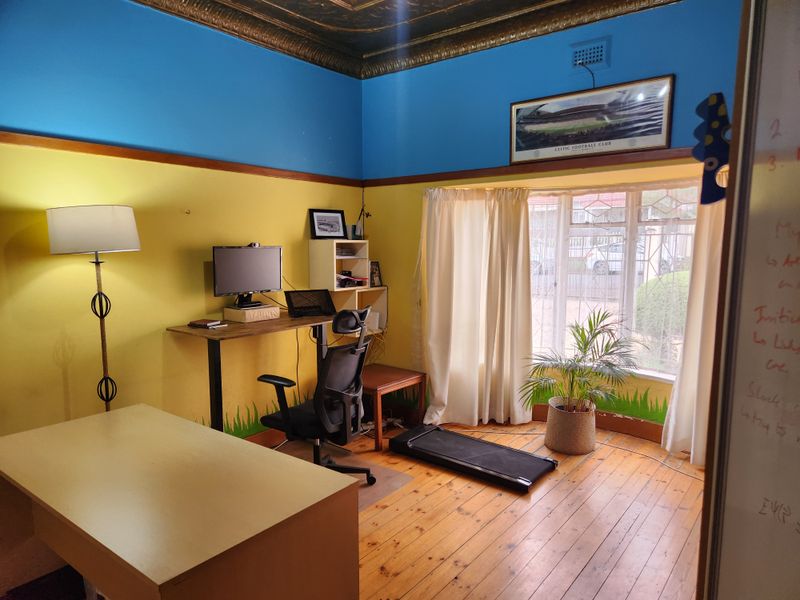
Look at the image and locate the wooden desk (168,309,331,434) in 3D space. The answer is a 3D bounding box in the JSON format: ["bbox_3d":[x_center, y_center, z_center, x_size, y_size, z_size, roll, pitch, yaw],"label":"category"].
[{"bbox_3d":[-0.890,0.667,3.729,0.580,1.040,1.220,5,8,38],"label":"wooden desk"}]

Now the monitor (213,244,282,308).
[{"bbox_3d":[-1.049,-0.170,3.705,0.190,0.420,0.560,5,8,38],"label":"monitor"}]

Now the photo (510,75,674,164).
[{"bbox_3d":[1.191,-1.138,3.460,1.050,0.415,0.030,5,15,38],"label":"photo"}]

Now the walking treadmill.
[{"bbox_3d":[0.517,1.119,3.913,1.150,0.100,0.500,5,8,38],"label":"walking treadmill"}]

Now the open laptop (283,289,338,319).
[{"bbox_3d":[-0.697,0.010,4.095,0.355,0.190,0.290,-3,7,-25],"label":"open laptop"}]

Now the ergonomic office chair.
[{"bbox_3d":[-0.544,0.622,3.459,0.680,1.185,0.660,4,8,36],"label":"ergonomic office chair"}]

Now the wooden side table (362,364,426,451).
[{"bbox_3d":[-0.209,0.871,4.475,0.595,0.475,0.610,5,8,38],"label":"wooden side table"}]

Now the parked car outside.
[{"bbox_3d":[10.621,-1.823,23.632,4.100,1.460,1.740,5,8,38],"label":"parked car outside"}]

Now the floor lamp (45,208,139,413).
[{"bbox_3d":[-1.550,0.397,2.811,0.430,1.760,0.430,5,8,38],"label":"floor lamp"}]

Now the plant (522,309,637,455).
[{"bbox_3d":[1.359,0.600,4.018,0.860,1.110,0.840,5,8,38],"label":"plant"}]

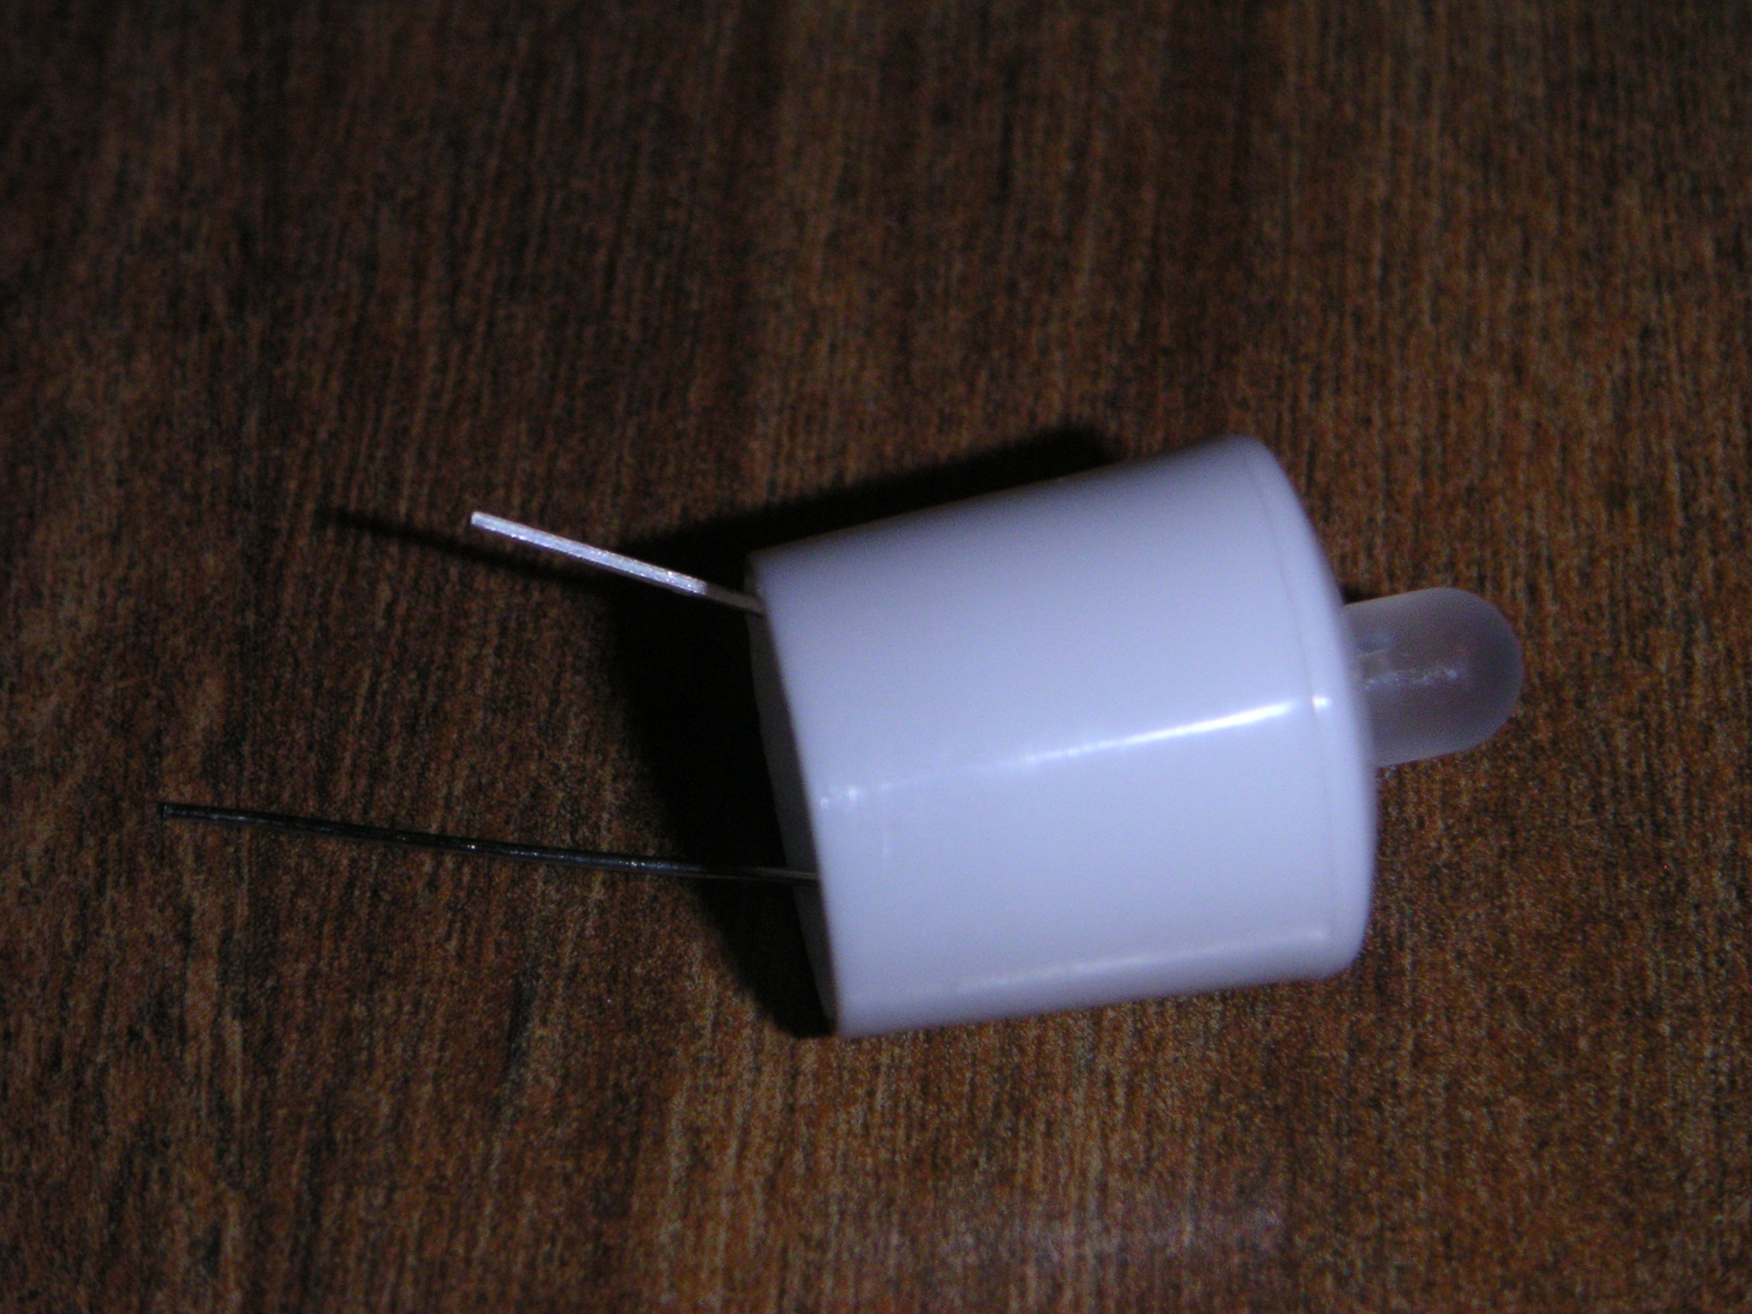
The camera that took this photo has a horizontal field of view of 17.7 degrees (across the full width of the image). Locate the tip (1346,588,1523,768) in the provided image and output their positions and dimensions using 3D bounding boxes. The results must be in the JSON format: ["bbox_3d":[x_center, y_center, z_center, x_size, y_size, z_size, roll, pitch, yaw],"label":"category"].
[{"bbox_3d":[0.017,0.001,0.171,0.006,0.005,0.005,-11,59,-4],"label":"tip"}]

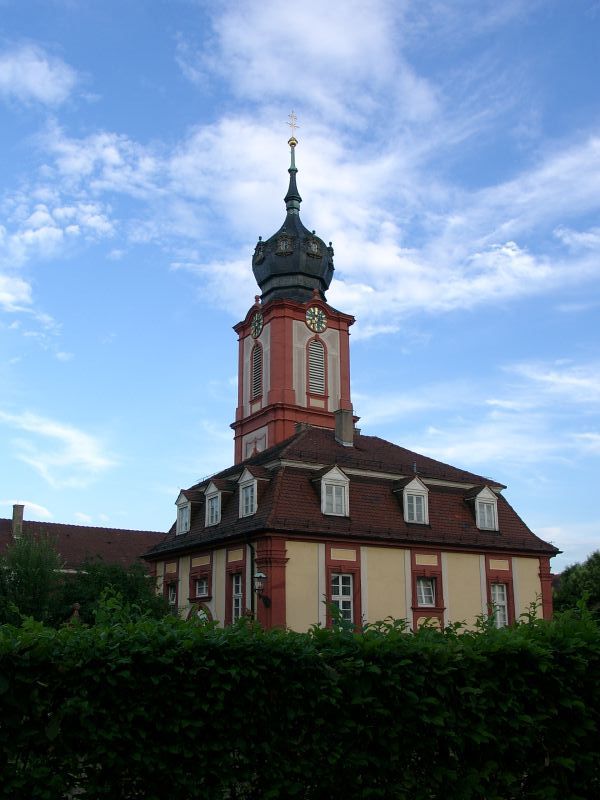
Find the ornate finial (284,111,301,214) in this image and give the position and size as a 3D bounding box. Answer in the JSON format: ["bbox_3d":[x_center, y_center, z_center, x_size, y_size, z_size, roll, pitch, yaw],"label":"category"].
[{"bbox_3d":[-0.627,-20.944,70.865,1.400,10.310,1.400,0,-16,0],"label":"ornate finial"}]

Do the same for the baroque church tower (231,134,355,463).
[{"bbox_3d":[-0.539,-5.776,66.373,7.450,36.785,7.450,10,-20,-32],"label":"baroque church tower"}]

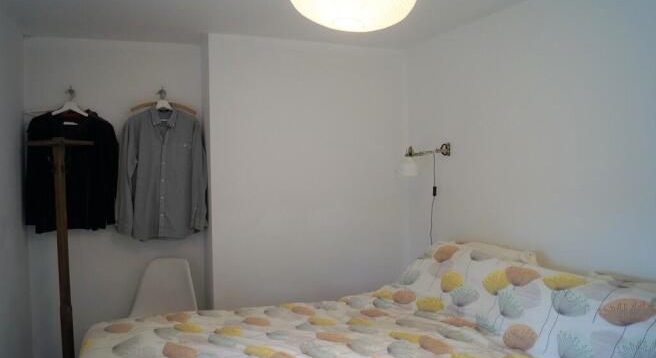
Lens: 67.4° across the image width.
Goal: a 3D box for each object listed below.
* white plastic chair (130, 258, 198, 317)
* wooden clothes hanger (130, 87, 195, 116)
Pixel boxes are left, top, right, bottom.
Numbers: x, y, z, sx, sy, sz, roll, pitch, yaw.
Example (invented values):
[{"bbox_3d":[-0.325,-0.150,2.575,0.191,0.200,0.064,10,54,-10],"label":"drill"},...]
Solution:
[{"bbox_3d":[-1.053,0.938,3.104,0.465,0.810,0.520,-1,2,-7],"label":"white plastic chair"},{"bbox_3d":[-1.136,-0.535,3.394,0.430,0.200,0.035,-1,2,-23],"label":"wooden clothes hanger"}]

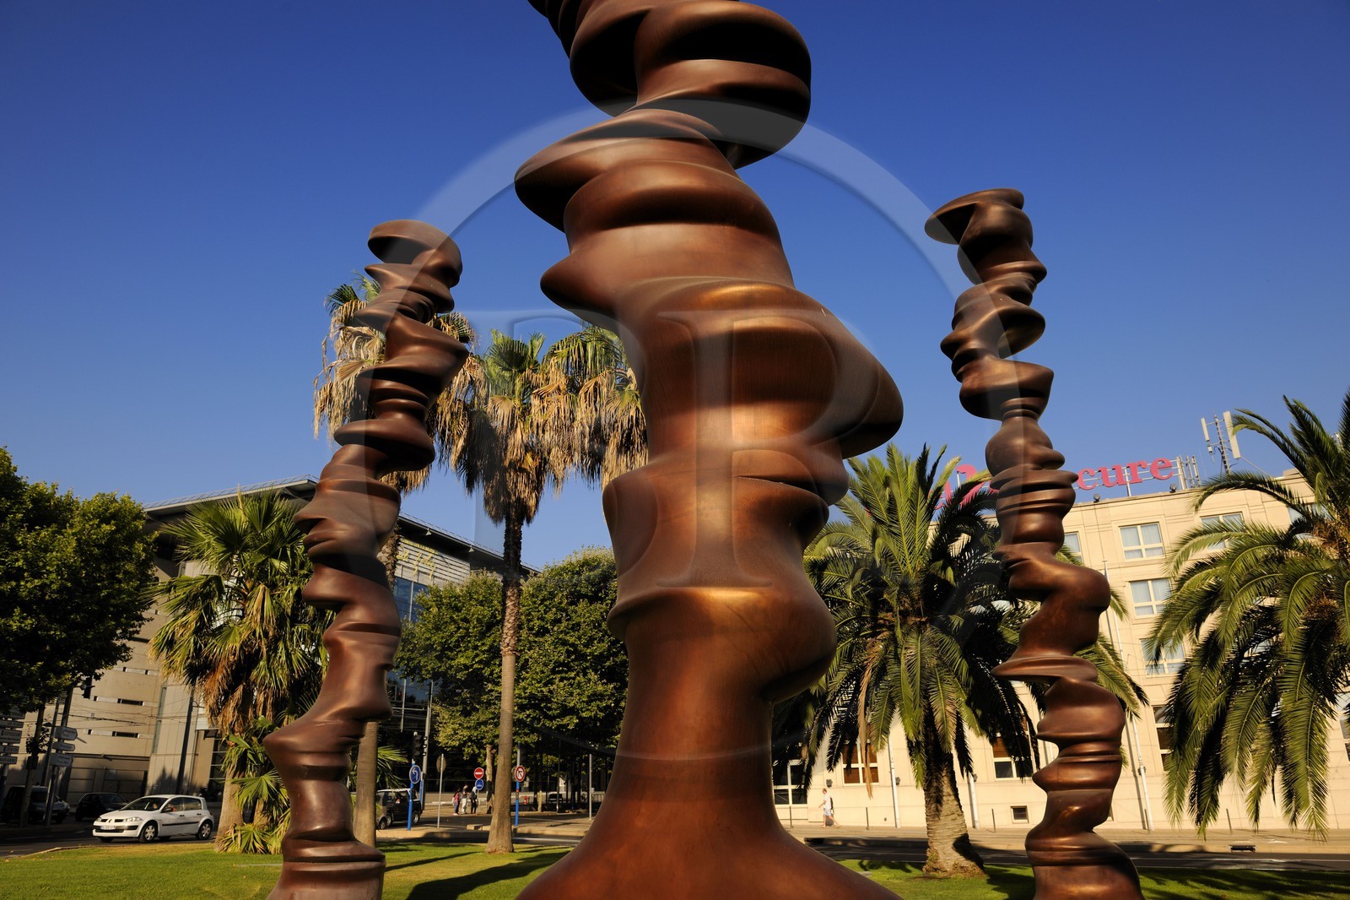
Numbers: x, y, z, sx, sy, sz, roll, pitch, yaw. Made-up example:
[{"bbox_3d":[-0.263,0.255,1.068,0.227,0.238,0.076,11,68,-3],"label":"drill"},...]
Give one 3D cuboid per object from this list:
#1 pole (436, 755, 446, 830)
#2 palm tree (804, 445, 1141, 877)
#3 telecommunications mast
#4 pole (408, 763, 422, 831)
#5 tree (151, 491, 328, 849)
[{"bbox_3d":[-9.768,14.199,37.514,0.160,2.876,0.650,-12,-22,26],"label":"pole"},{"bbox_3d":[5.599,4.082,18.334,6.300,8.400,6.300,-7,-21,17],"label":"palm tree"},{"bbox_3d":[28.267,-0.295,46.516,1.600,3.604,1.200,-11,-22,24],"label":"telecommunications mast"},{"bbox_3d":[-10.086,13.358,34.694,0.160,2.430,0.650,-11,-22,25],"label":"pole"},{"bbox_3d":[-12.712,6.169,26.634,5.000,10.458,4.900,9,-22,-26],"label":"tree"}]

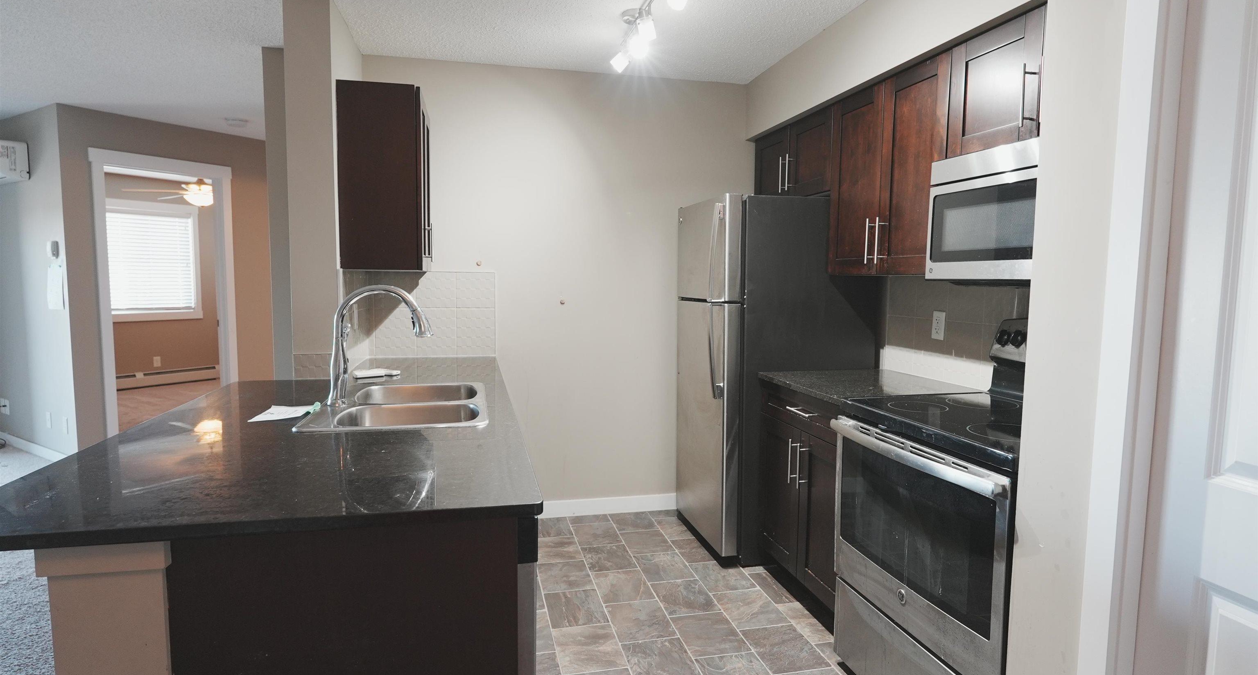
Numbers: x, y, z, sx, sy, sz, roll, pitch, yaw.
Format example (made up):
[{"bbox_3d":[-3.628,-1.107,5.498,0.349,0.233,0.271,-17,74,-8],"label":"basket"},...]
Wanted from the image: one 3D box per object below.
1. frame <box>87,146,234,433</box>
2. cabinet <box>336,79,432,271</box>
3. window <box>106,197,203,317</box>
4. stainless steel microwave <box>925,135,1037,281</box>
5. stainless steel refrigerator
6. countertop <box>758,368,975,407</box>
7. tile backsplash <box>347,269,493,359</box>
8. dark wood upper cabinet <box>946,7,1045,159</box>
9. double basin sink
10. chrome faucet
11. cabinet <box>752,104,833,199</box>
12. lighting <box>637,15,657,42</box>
[{"bbox_3d":[-3.457,-0.230,5.256,0.130,2.178,0.956,4,6,32],"label":"frame"},{"bbox_3d":[-1.103,-0.692,3.247,0.336,0.763,0.726,-1,5,-13],"label":"cabinet"},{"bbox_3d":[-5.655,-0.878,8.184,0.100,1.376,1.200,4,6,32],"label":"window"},{"bbox_3d":[1.305,-0.364,2.103,0.380,0.418,0.770,-1,5,-13],"label":"stainless steel microwave"},{"bbox_3d":[0.717,0.182,3.611,0.780,1.718,0.703,-1,5,-13],"label":"stainless steel refrigerator"},{"bbox_3d":[0.974,0.202,2.927,0.620,0.032,0.742,-1,5,-13],"label":"countertop"},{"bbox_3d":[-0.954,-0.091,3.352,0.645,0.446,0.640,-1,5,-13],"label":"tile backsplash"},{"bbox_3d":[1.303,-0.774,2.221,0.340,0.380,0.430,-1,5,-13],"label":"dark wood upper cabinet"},{"bbox_3d":[-0.754,0.304,2.376,0.528,0.180,0.810,-1,5,-13],"label":"double basin sink"},{"bbox_3d":[-0.832,0.022,2.347,0.330,0.398,0.075,-1,5,-13],"label":"chrome faucet"},{"bbox_3d":[0.984,-0.895,3.618,0.340,0.382,0.855,-1,5,-13],"label":"cabinet"},{"bbox_3d":[0.068,-1.179,2.672,0.070,0.105,0.070,-1,5,-13],"label":"lighting"}]

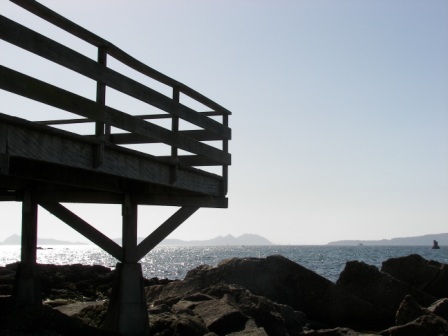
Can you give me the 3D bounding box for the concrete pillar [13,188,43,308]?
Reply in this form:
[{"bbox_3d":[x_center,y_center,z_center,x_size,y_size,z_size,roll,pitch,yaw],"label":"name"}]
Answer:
[{"bbox_3d":[-2.666,1.101,10.200,0.280,1.580,0.280,3,-7,-27],"label":"concrete pillar"}]

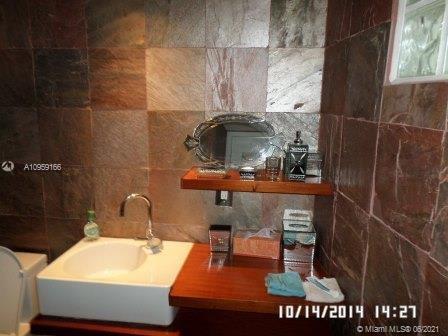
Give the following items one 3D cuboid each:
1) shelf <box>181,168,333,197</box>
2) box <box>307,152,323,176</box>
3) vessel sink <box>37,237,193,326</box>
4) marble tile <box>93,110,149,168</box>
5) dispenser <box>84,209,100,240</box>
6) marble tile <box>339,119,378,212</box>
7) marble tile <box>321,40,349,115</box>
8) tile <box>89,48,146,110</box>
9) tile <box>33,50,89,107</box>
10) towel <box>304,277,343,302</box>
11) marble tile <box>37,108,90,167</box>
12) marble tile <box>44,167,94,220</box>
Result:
[{"bbox_3d":[0.155,0.052,1.537,0.650,0.047,0.292,2,11,5],"label":"shelf"},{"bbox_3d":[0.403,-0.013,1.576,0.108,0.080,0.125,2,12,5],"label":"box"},{"bbox_3d":[-0.505,0.547,1.639,0.625,0.187,0.429,2,12,5],"label":"vessel sink"},{"bbox_3d":[-0.551,-0.154,1.716,0.303,0.303,0.012,2,10,6],"label":"marble tile"},{"bbox_3d":[-0.714,0.305,1.765,0.078,0.166,0.052,2,10,6],"label":"dispenser"},{"bbox_3d":[0.500,-0.028,1.202,0.020,0.305,0.305,0,12,-2],"label":"marble tile"},{"bbox_3d":[0.490,-0.385,1.416,0.015,0.302,0.297,1,11,-1],"label":"marble tile"},{"bbox_3d":[-0.545,-0.455,1.665,0.303,0.303,0.012,2,10,6],"label":"tile"},{"bbox_3d":[-0.847,-0.461,1.688,0.302,0.302,0.015,2,11,5],"label":"tile"},{"bbox_3d":[0.410,0.503,1.358,0.150,0.020,0.170,2,11,5],"label":"towel"},{"bbox_3d":[-0.851,-0.162,1.748,0.302,0.302,0.015,2,11,5],"label":"marble tile"},{"bbox_3d":[-0.860,0.135,1.802,0.303,0.303,0.012,2,10,6],"label":"marble tile"}]

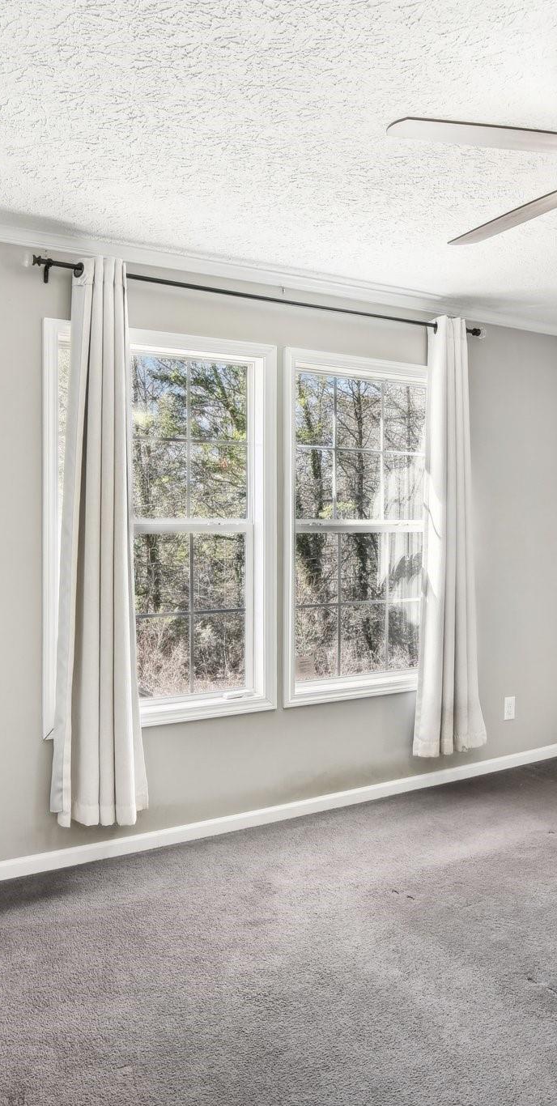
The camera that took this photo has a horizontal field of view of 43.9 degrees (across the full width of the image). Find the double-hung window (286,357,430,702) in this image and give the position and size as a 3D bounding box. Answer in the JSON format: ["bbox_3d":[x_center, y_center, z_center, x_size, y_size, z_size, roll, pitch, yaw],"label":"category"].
[{"bbox_3d":[0.450,-0.115,3.339,0.985,1.613,0.095,-1,0,-28],"label":"double-hung window"}]

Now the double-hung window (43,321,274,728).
[{"bbox_3d":[-0.451,-0.101,2.849,0.991,1.602,0.065,-1,0,-28],"label":"double-hung window"}]

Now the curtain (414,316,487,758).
[{"bbox_3d":[0.841,-0.080,3.423,0.430,2.150,0.120,-1,0,-28],"label":"curtain"}]

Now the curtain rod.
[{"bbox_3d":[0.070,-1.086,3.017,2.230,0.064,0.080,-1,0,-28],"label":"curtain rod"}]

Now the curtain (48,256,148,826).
[{"bbox_3d":[-0.686,-0.049,2.621,0.360,2.135,0.120,-1,0,-28],"label":"curtain"}]

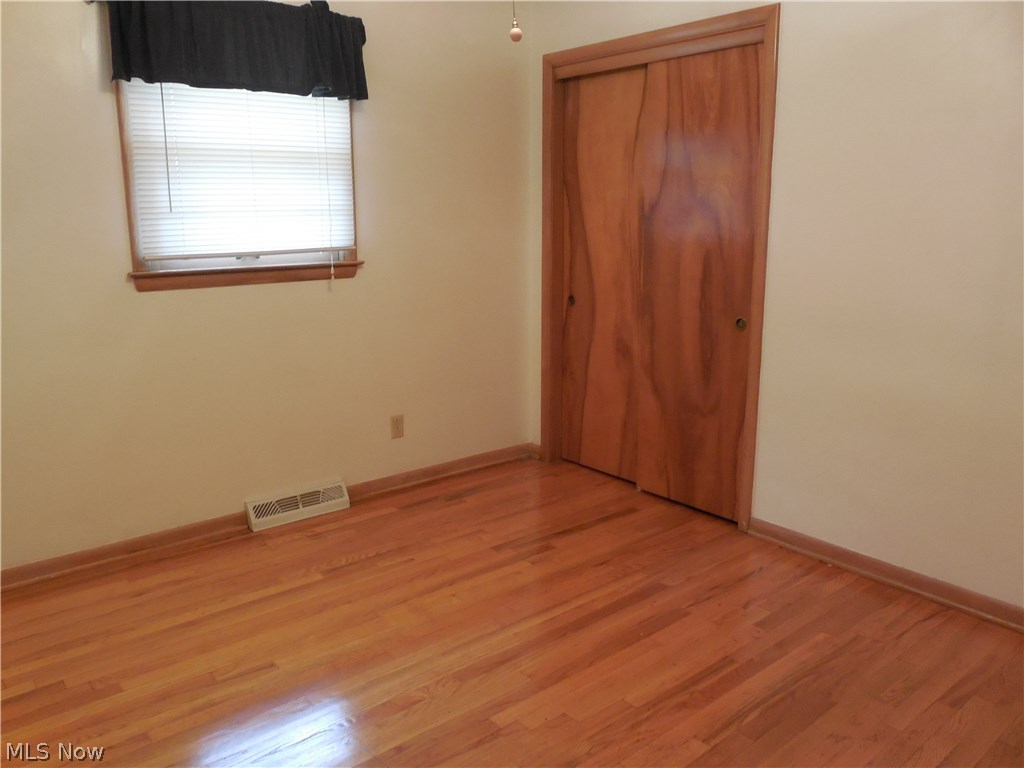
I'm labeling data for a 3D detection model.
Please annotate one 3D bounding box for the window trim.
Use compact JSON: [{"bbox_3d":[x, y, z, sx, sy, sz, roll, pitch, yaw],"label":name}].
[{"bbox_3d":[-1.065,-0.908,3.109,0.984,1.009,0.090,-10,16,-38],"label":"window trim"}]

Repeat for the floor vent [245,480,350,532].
[{"bbox_3d":[-0.956,0.546,3.481,0.458,0.123,0.061,-10,16,-38],"label":"floor vent"}]

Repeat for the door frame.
[{"bbox_3d":[0.626,-0.504,3.613,0.120,2.115,1.333,-10,16,-38],"label":"door frame"}]

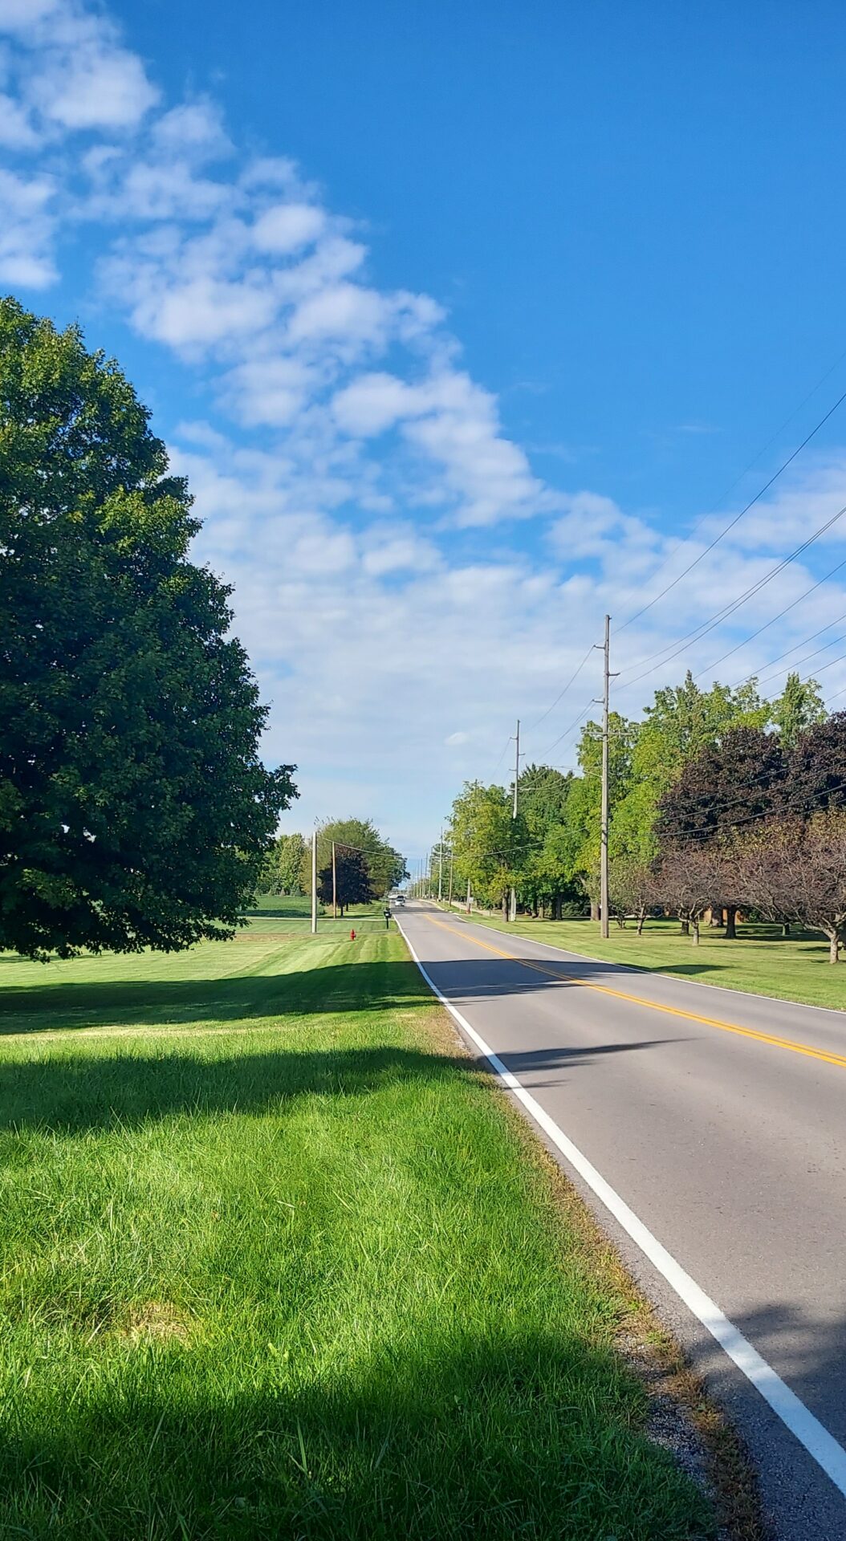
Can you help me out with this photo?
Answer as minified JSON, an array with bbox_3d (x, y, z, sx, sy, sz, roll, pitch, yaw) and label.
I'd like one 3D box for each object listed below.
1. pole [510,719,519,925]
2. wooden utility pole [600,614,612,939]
[{"bbox_3d":[9.124,5.018,140.861,0.450,20.010,0.450,1,-5,-2],"label":"pole"},{"bbox_3d":[10.712,0.304,82.811,0.450,18.870,0.450,1,-5,-2],"label":"wooden utility pole"}]

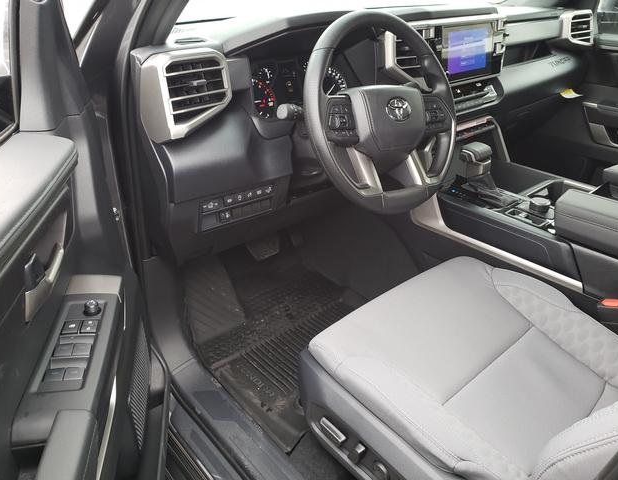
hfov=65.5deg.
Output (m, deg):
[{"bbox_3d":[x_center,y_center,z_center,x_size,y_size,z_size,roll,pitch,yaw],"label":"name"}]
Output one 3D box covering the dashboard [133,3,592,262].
[{"bbox_3d":[0.262,-0.402,1.370,1.556,0.492,0.433,-22,35,-33],"label":"dashboard"}]

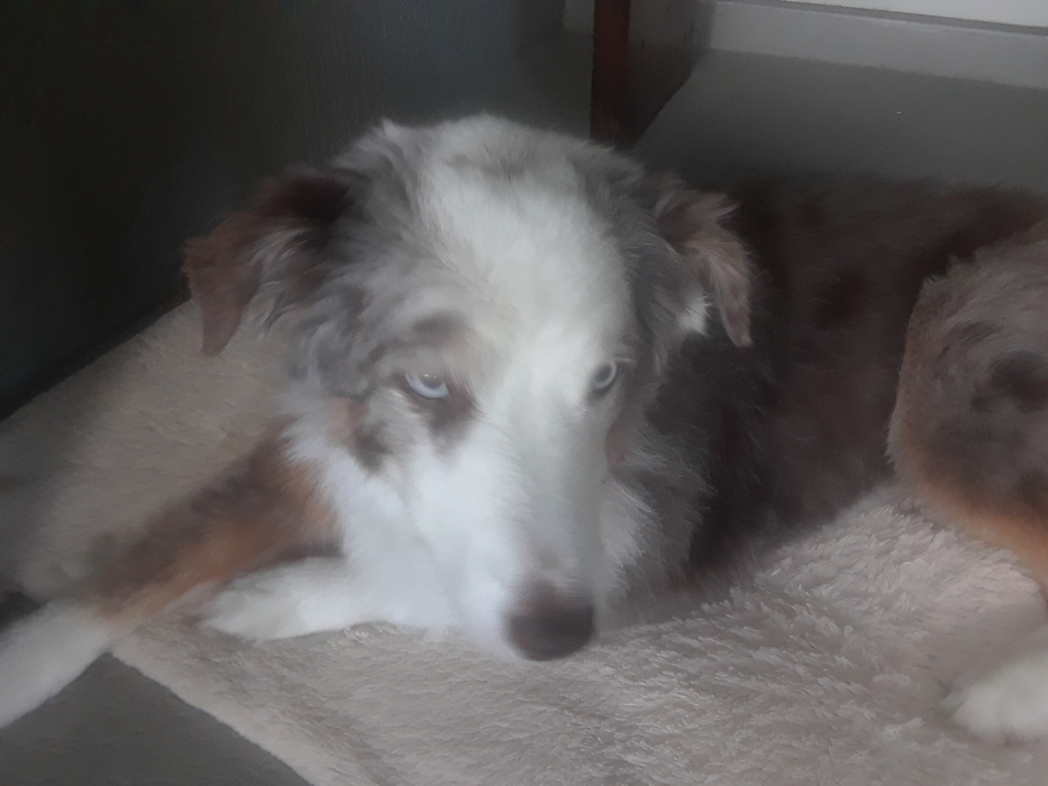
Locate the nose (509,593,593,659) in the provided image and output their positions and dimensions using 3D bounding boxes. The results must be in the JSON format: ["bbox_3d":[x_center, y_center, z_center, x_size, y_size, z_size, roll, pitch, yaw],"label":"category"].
[{"bbox_3d":[0.010,0.094,0.365,0.034,0.025,0.024,-7,45,-14],"label":"nose"}]

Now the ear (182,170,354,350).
[{"bbox_3d":[-0.119,-0.063,0.430,0.072,0.078,0.042,-10,31,-19],"label":"ear"}]

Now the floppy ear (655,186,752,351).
[{"bbox_3d":[0.091,-0.065,0.470,0.042,0.070,0.042,-10,31,-19],"label":"floppy ear"}]

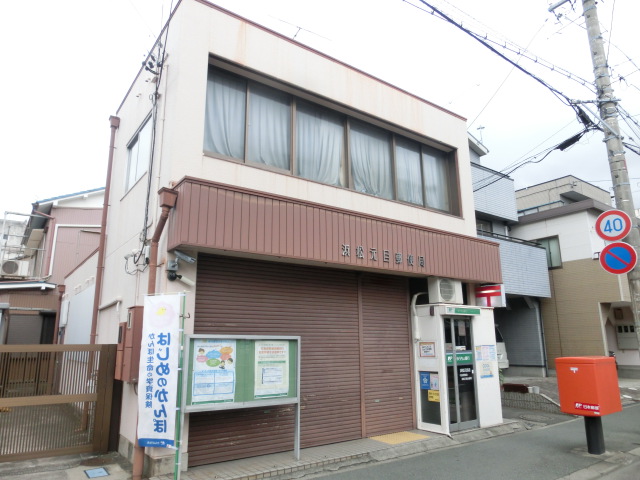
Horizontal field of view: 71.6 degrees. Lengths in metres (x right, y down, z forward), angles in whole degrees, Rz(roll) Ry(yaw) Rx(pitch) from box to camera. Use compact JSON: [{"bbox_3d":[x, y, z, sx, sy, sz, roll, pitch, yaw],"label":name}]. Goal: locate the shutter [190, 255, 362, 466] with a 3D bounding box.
[{"bbox_3d":[-0.523,1.767,6.872,3.013,2.783,0.097,9,-16,-35],"label":"shutter"}]

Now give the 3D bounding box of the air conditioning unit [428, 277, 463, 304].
[{"bbox_3d":[2.540,1.054,8.956,0.705,0.520,0.278,9,-16,-35],"label":"air conditioning unit"}]

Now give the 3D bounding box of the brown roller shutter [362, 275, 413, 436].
[{"bbox_3d":[1.246,2.041,8.124,1.174,2.795,0.097,9,-16,-35],"label":"brown roller shutter"}]

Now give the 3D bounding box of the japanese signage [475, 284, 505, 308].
[{"bbox_3d":[3.651,1.223,9.502,0.133,0.457,0.611,9,-16,-35],"label":"japanese signage"}]

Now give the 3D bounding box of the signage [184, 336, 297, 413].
[{"bbox_3d":[-0.983,1.733,5.858,1.649,0.911,0.091,9,-16,-35],"label":"signage"}]

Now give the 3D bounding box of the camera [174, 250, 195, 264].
[{"bbox_3d":[-1.781,0.218,5.854,0.301,0.090,0.090,32,-19,-7],"label":"camera"}]

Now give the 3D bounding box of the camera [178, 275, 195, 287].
[{"bbox_3d":[-1.732,0.546,5.814,0.220,0.075,0.075,31,-15,0],"label":"camera"}]

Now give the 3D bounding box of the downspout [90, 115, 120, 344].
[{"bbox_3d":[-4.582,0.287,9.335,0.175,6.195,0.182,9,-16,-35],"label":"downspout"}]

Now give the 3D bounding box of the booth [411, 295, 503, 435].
[{"bbox_3d":[2.715,2.444,8.671,1.718,2.245,0.665,9,-16,-35],"label":"booth"}]

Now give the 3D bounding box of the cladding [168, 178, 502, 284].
[{"bbox_3d":[0.943,0.113,7.806,6.965,0.883,0.514,9,-16,-35],"label":"cladding"}]

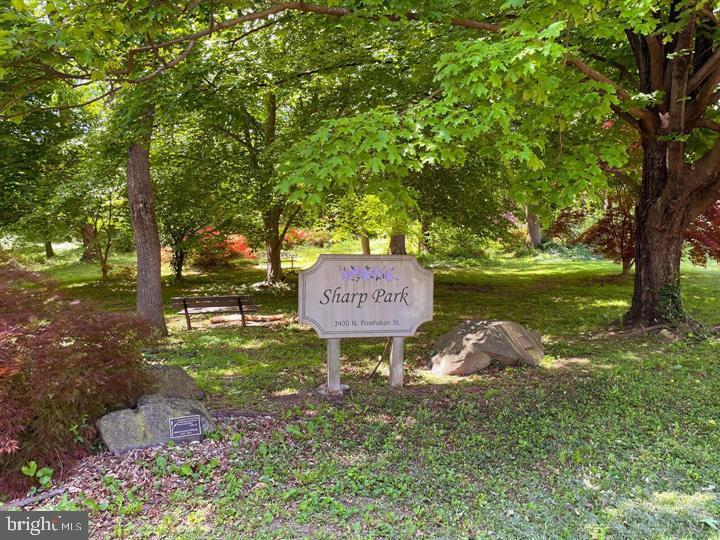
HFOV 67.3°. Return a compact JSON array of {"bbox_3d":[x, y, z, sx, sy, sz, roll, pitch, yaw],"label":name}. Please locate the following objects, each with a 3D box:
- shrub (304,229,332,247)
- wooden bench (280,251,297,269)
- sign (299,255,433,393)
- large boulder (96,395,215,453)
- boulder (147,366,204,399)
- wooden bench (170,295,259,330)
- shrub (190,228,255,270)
[{"bbox_3d":[-3.070,-2.450,40.000,2.100,1.400,1.700,0,0,0],"label":"shrub"},{"bbox_3d":[-3.992,-0.530,27.500,1.700,0.830,0.620,0,0,0],"label":"wooden bench"},{"bbox_3d":[0.073,0.590,6.050,1.510,1.510,0.190,0,0,-11],"label":"sign"},{"bbox_3d":[-1.637,1.160,4.330,0.840,0.360,0.480,0,0,-25],"label":"large boulder"},{"bbox_3d":[-1.897,1.150,5.500,0.660,0.390,0.500,0,0,-18],"label":"boulder"},{"bbox_3d":[-3.264,0.950,12.300,1.830,0.780,0.620,0,0,2],"label":"wooden bench"},{"bbox_3d":[-6.356,-0.820,25.000,2.800,1.950,2.100,0,0,0],"label":"shrub"}]

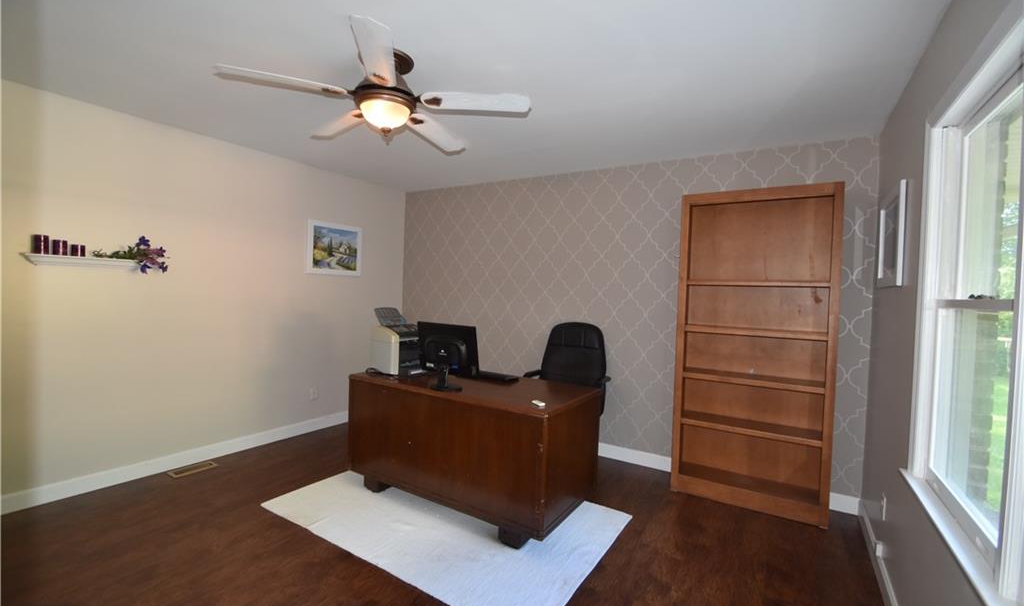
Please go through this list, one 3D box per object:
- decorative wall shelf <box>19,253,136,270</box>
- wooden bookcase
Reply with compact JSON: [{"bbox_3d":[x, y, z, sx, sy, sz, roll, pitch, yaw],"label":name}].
[{"bbox_3d":[-2.638,-0.256,2.644,0.100,0.065,0.540,3,2,32],"label":"decorative wall shelf"},{"bbox_3d":[1.655,0.312,2.950,0.915,2.113,0.288,3,2,32],"label":"wooden bookcase"}]

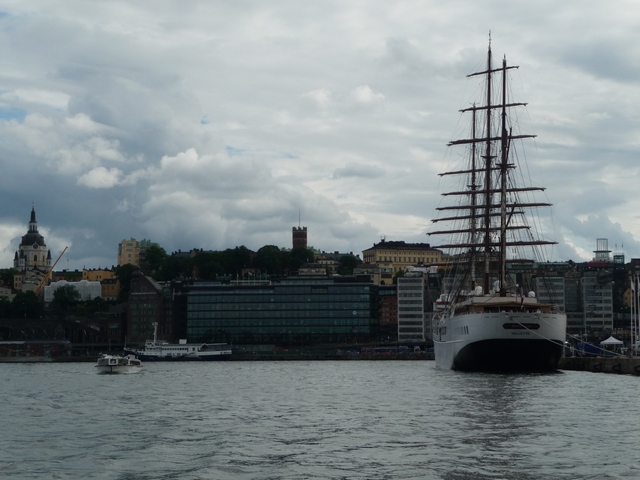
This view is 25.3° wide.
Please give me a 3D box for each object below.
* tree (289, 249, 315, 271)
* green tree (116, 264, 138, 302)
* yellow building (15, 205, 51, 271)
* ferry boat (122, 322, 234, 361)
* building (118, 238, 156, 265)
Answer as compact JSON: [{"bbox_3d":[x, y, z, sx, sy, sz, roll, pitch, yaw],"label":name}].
[{"bbox_3d":[-12.216,13.734,940.000,17.000,16.500,16.000,0,-5,0],"label":"tree"},{"bbox_3d":[-113.585,24.782,840.000,13.000,23.000,13.000,0,-5,0],"label":"green tree"},{"bbox_3d":[-211.408,-1.835,1045.000,24.000,48.500,24.000,2,-5,-23],"label":"yellow building"},{"bbox_3d":[-69.925,50.463,705.000,53.000,19.200,9.200,0,-5,0],"label":"ferry boat"},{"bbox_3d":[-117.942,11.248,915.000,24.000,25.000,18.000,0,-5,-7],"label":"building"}]

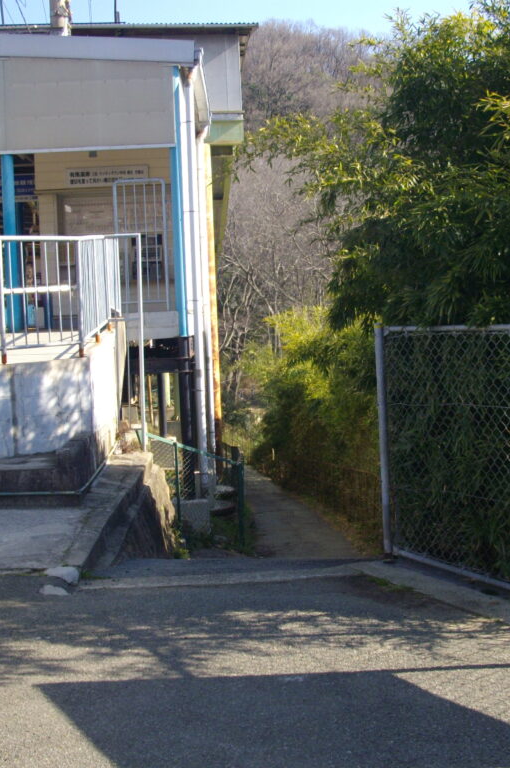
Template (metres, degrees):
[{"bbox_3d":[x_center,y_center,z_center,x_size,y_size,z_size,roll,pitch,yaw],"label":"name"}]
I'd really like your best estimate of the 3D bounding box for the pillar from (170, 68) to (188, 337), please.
[{"bbox_3d":[-1.089,-2.613,15.607,0.170,3.870,0.170,-2,3,-3],"label":"pillar"}]

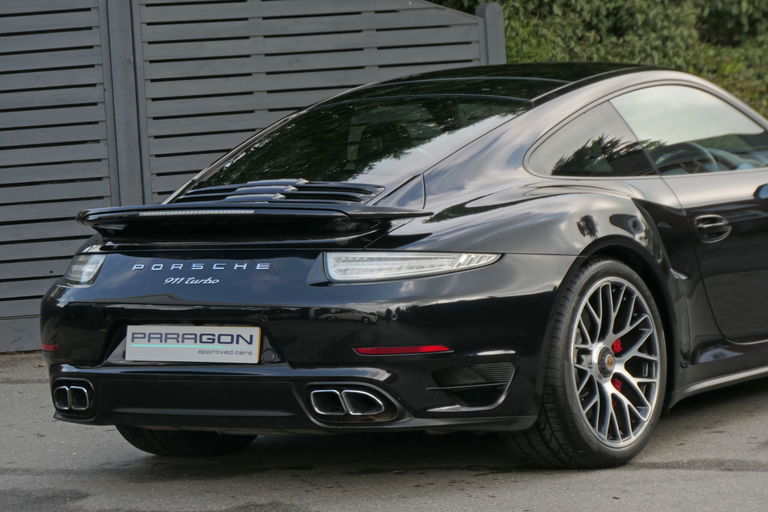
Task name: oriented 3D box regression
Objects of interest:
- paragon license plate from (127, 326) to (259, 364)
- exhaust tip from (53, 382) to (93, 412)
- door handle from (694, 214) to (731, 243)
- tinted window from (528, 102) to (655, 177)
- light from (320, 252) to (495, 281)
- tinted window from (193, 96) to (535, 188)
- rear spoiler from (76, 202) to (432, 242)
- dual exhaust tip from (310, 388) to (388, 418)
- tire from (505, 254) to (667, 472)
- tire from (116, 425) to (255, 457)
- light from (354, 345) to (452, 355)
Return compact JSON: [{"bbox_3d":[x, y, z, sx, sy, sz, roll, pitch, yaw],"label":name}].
[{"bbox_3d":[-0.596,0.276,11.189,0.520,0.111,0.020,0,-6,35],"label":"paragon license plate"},{"bbox_3d":[-0.999,0.457,11.567,0.225,0.085,0.140,0,5,40],"label":"exhaust tip"},{"bbox_3d":[1.116,-0.094,12.138,0.060,0.090,0.230,0,4,35],"label":"door handle"},{"bbox_3d":[0.645,-0.390,11.888,0.660,0.290,0.040,-2,-28,-49],"label":"tinted window"},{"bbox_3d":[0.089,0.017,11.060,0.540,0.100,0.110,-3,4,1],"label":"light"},{"bbox_3d":[-0.062,-0.392,11.964,0.980,0.060,0.900,0,21,35],"label":"tinted window"},{"bbox_3d":[-0.499,-0.116,11.334,1.430,0.115,0.340,0,4,35],"label":"rear spoiler"},{"bbox_3d":[-0.101,0.450,10.942,0.225,0.085,0.140,-1,4,30],"label":"dual exhaust tip"},{"bbox_3d":[0.618,0.339,11.568,0.305,0.685,0.690,-3,3,35],"label":"tire"},{"bbox_3d":[-0.663,0.349,12.459,0.305,0.685,0.690,2,6,35],"label":"tire"},{"bbox_3d":[0.059,0.286,10.866,0.295,0.028,0.035,-2,4,10],"label":"light"}]

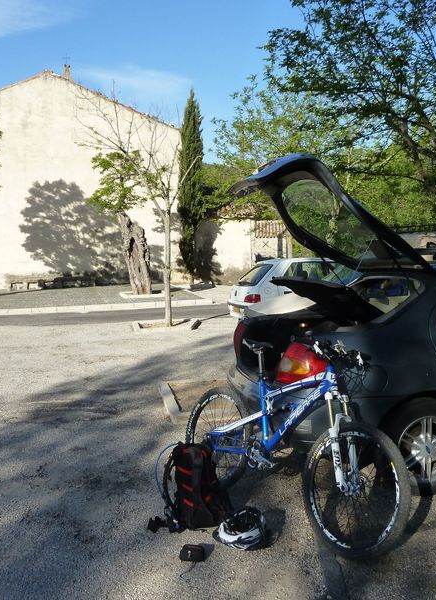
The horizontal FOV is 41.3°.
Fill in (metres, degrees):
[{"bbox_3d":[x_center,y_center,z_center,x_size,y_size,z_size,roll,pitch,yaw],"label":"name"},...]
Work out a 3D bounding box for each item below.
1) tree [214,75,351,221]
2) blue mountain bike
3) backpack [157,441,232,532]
[{"bbox_3d":[2.719,-5.125,24.617,6.000,9.000,6.000,-1,5,0],"label":"tree"},{"bbox_3d":[0.373,0.740,3.372,0.690,1.060,1.785,16,-7,-37],"label":"blue mountain bike"},{"bbox_3d":[-0.137,1.032,3.251,0.270,0.455,0.270,4,7,45],"label":"backpack"}]

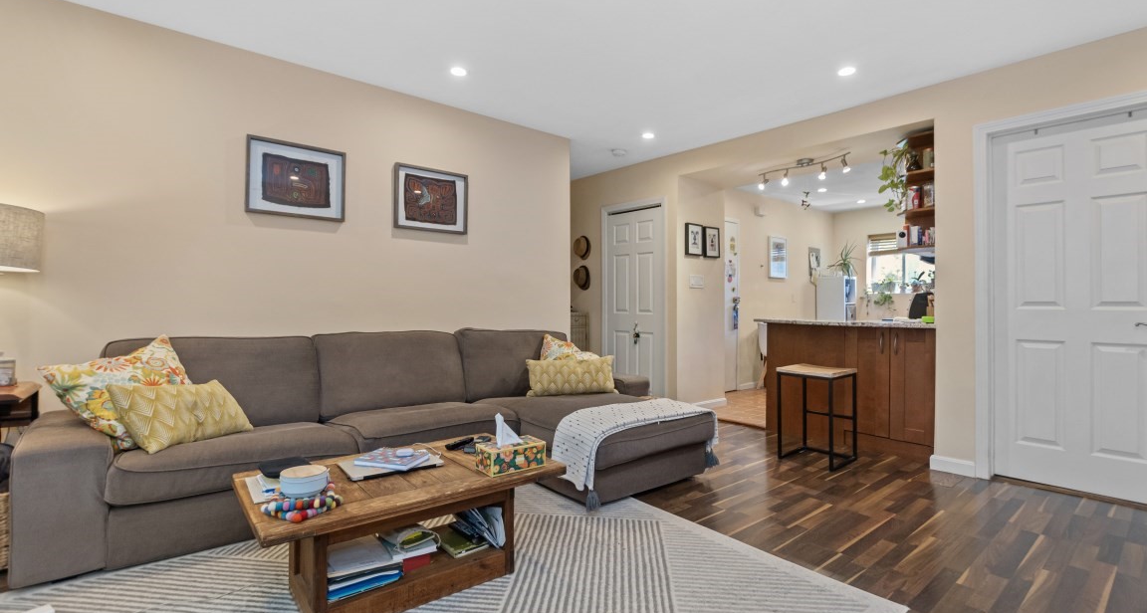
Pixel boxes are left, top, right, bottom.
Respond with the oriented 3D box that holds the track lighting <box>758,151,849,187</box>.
[{"bbox_3d":[1.820,-1.085,3.790,0.130,0.190,0.720,0,0,-38],"label":"track lighting"}]

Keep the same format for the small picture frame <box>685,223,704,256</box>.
[{"bbox_3d":[1.160,-0.630,4.570,0.252,0.300,0.026,0,0,-41],"label":"small picture frame"}]

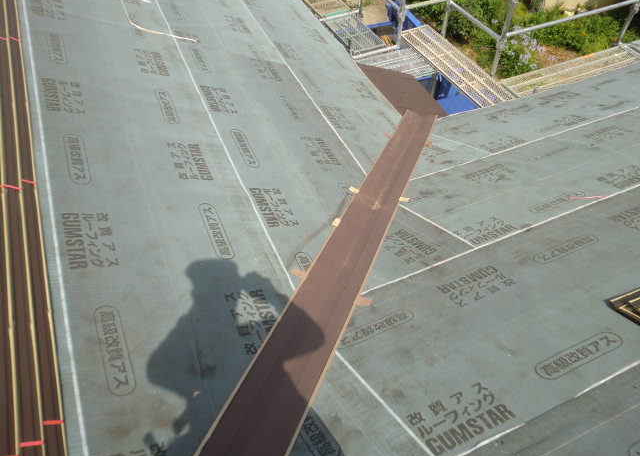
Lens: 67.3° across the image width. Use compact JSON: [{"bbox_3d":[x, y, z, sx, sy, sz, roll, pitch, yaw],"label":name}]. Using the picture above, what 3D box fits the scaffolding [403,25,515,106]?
[{"bbox_3d":[1.445,-1.691,5.098,0.400,0.055,1.760,-19,52,-14],"label":"scaffolding"}]

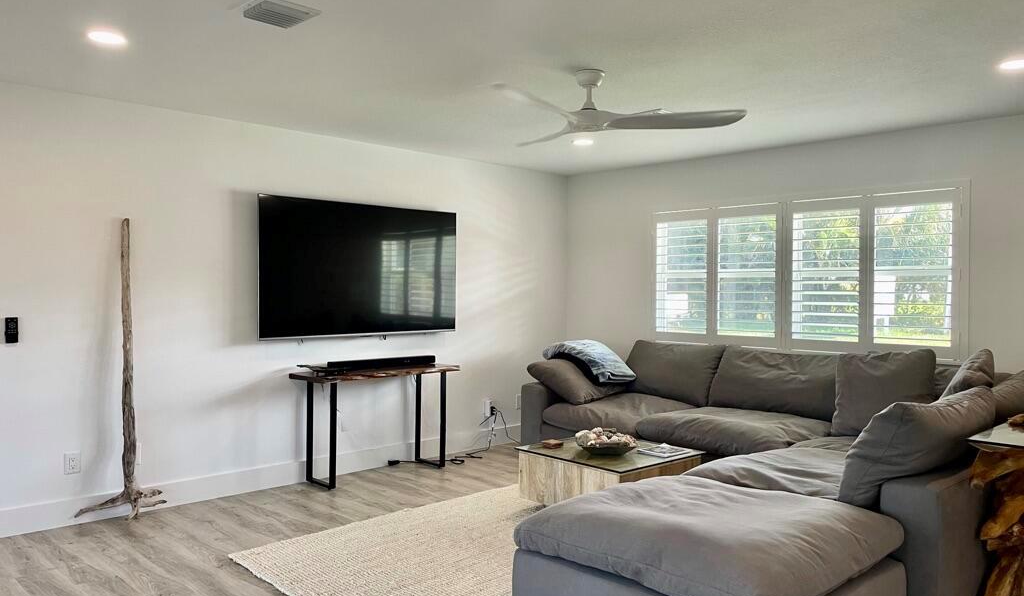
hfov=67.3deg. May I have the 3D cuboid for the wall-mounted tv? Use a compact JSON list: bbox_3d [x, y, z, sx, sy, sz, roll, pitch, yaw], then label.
[{"bbox_3d":[-1.067,-0.202,5.625,1.685,0.959,0.070,0,1,-44],"label":"wall-mounted tv"}]

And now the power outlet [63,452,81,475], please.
[{"bbox_3d":[-2.484,0.939,4.354,0.078,0.119,0.012,0,1,-44],"label":"power outlet"}]

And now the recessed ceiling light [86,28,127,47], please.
[{"bbox_3d":[-1.774,-1.133,3.363,0.170,0.025,0.170,0,1,-44],"label":"recessed ceiling light"}]

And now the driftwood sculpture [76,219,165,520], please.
[{"bbox_3d":[-2.229,0.414,4.444,0.490,1.745,0.210,0,1,-44],"label":"driftwood sculpture"}]

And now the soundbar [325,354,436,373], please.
[{"bbox_3d":[-0.959,0.483,5.673,0.945,0.074,0.095,0,1,-44],"label":"soundbar"}]

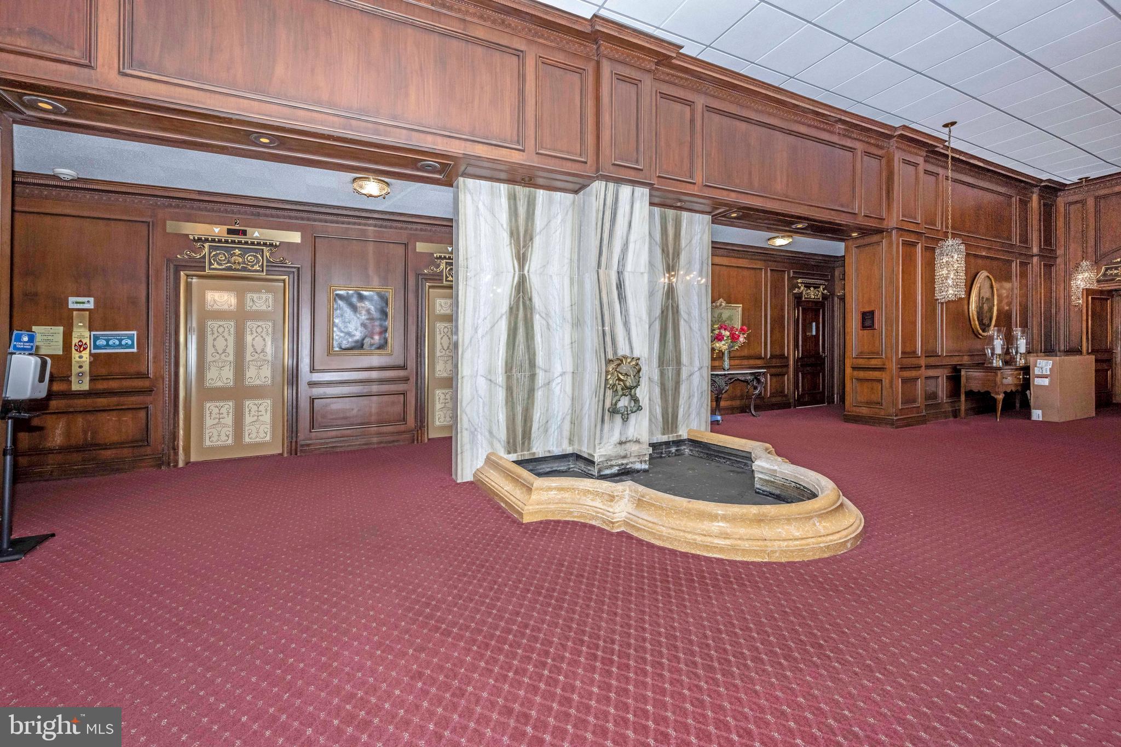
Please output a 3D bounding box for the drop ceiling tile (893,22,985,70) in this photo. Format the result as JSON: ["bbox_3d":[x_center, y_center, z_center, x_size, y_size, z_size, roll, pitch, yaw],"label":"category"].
[{"bbox_3d":[3.823,-3.289,4.397,0.610,0.030,0.610,-2,4,-25],"label":"drop ceiling tile"}]

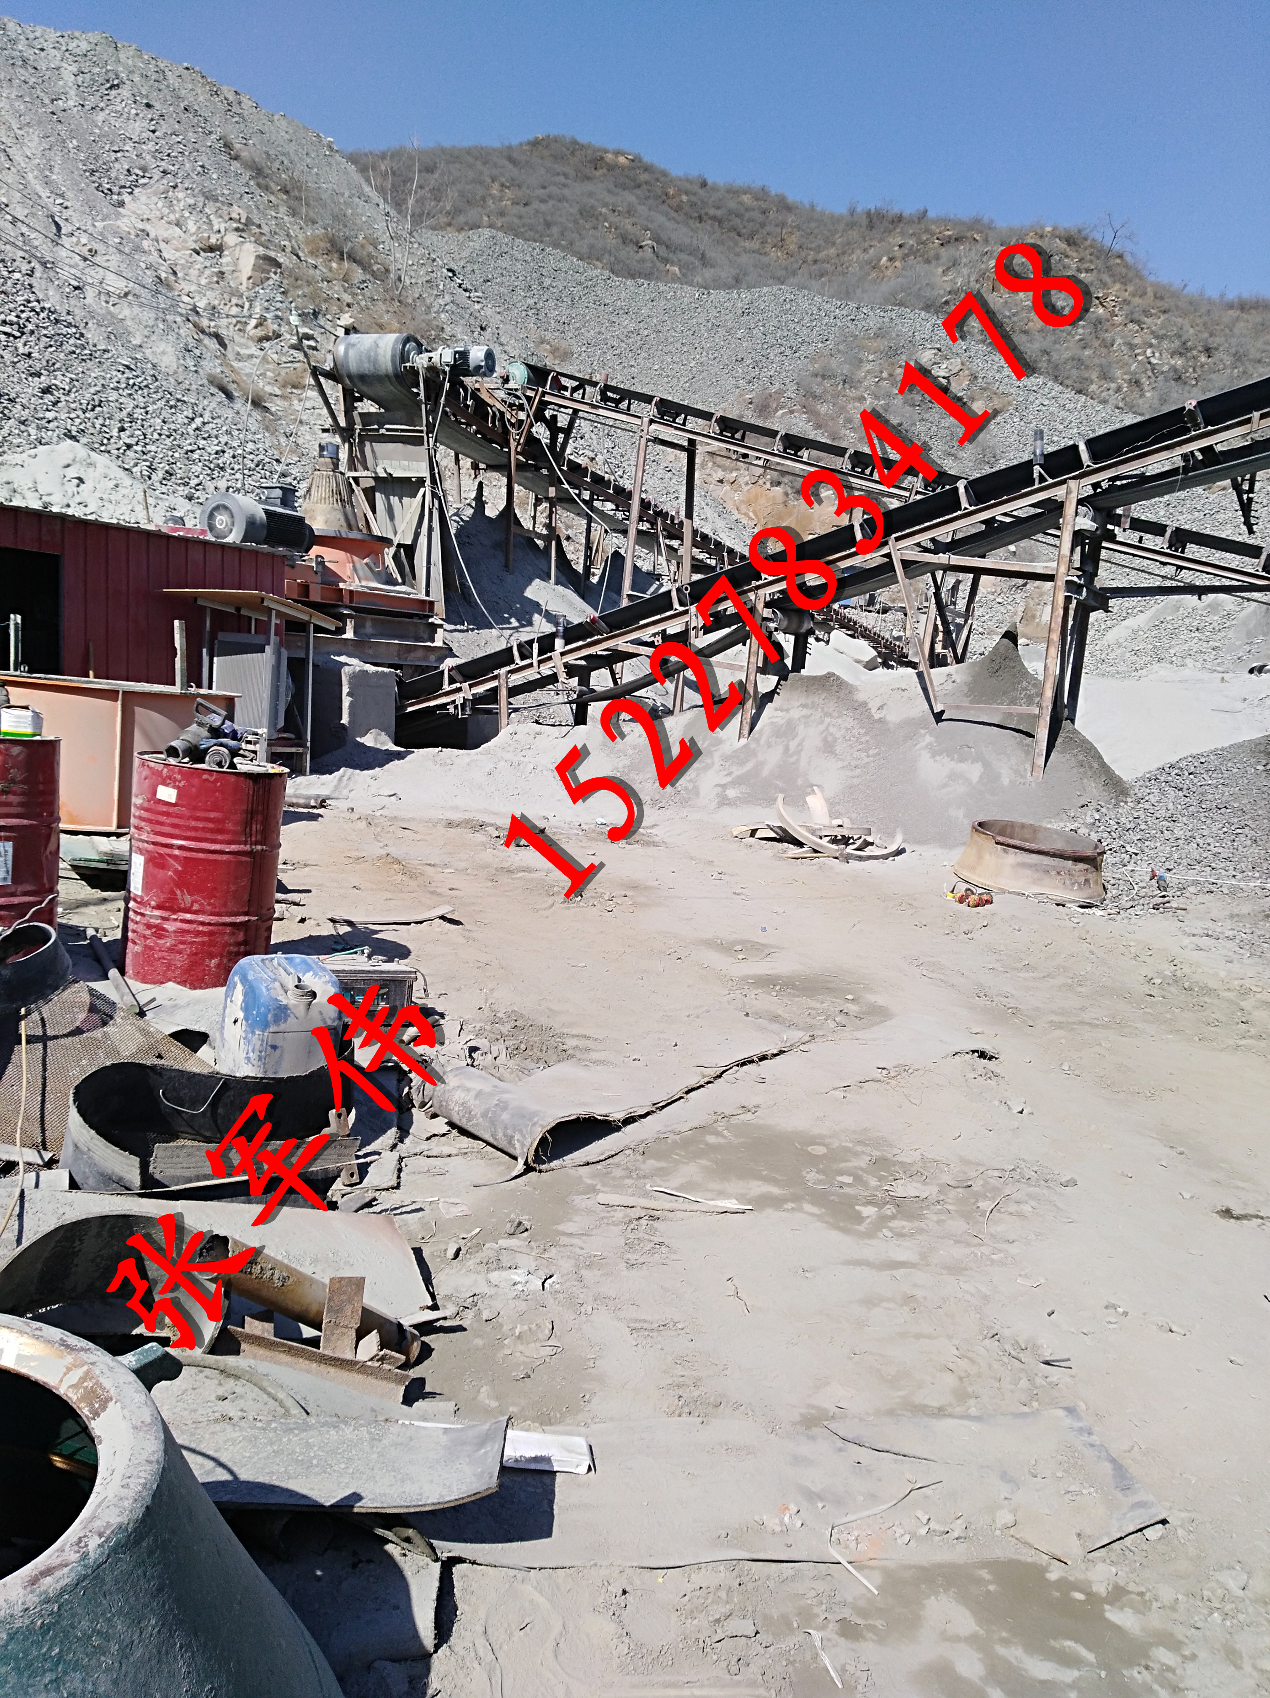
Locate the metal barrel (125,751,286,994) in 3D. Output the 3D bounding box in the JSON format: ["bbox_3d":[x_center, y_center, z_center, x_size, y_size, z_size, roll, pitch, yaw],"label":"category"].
[{"bbox_3d":[-1.744,0.077,5.169,0.588,0.880,0.588,8,10,0],"label":"metal barrel"}]

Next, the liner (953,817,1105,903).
[{"bbox_3d":[2.735,0.070,8.762,1.028,0.327,1.028,8,14,0],"label":"liner"}]

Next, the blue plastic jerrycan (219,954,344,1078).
[{"bbox_3d":[-1.057,0.519,3.780,0.290,0.390,0.280,0,8,-33],"label":"blue plastic jerrycan"}]

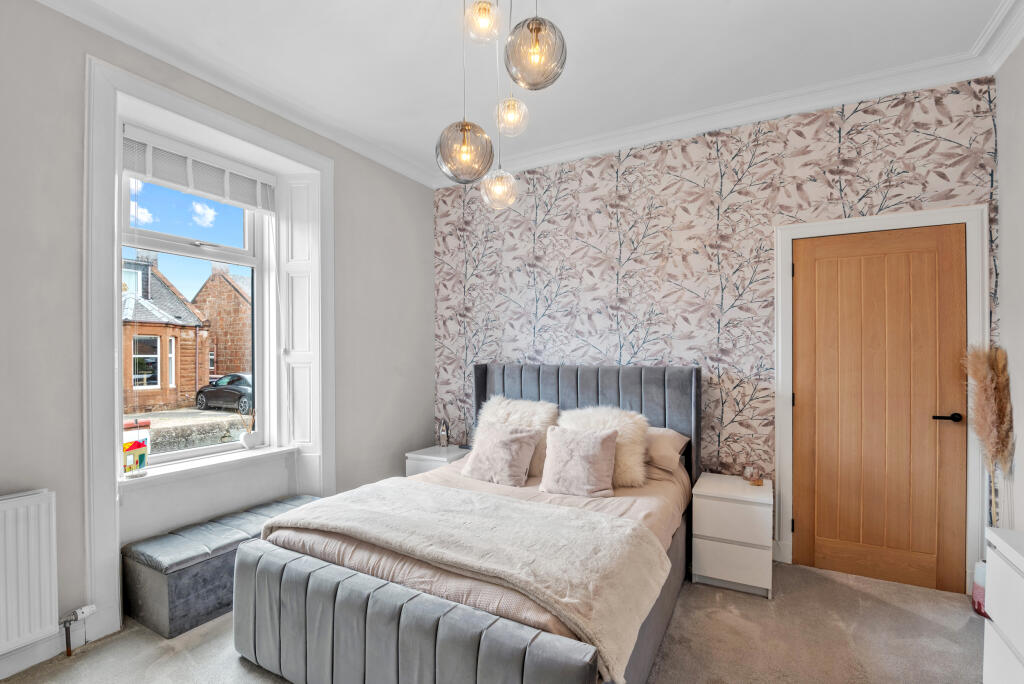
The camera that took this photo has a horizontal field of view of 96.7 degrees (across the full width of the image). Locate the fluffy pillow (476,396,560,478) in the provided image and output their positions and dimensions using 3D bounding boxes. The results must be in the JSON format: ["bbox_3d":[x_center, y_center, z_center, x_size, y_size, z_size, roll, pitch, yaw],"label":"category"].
[{"bbox_3d":[0.061,0.619,3.049,0.500,0.480,0.200,0,-27,28],"label":"fluffy pillow"}]

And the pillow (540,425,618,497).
[{"bbox_3d":[0.397,0.679,2.640,0.420,0.410,0.150,0,-35,18],"label":"pillow"}]

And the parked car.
[{"bbox_3d":[-10.653,1.967,18.272,4.750,1.480,1.860,0,0,30],"label":"parked car"}]

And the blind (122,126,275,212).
[{"bbox_3d":[-1.833,-1.007,2.763,0.060,0.250,0.860,0,0,29],"label":"blind"}]

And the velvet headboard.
[{"bbox_3d":[0.497,0.806,3.442,1.700,1.240,0.250,0,0,28],"label":"velvet headboard"}]

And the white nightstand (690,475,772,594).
[{"bbox_3d":[1.367,1.150,2.810,0.405,0.550,0.465,0,0,28],"label":"white nightstand"}]

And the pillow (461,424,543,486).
[{"bbox_3d":[-0.061,0.690,2.885,0.430,0.410,0.150,0,-36,18],"label":"pillow"}]

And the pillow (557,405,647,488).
[{"bbox_3d":[0.565,0.626,2.803,0.520,0.460,0.200,0,-27,26],"label":"pillow"}]

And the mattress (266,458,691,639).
[{"bbox_3d":[0.015,0.958,2.542,1.560,0.280,1.900,0,0,28],"label":"mattress"}]

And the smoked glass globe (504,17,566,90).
[{"bbox_3d":[0.081,-0.991,1.570,0.210,0.210,0.210,0,0,0],"label":"smoked glass globe"}]

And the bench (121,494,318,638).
[{"bbox_3d":[-1.545,1.211,2.693,0.430,0.370,1.020,0,0,30],"label":"bench"}]

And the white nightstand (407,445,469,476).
[{"bbox_3d":[-0.548,1.152,3.671,0.400,0.550,0.460,0,0,28],"label":"white nightstand"}]

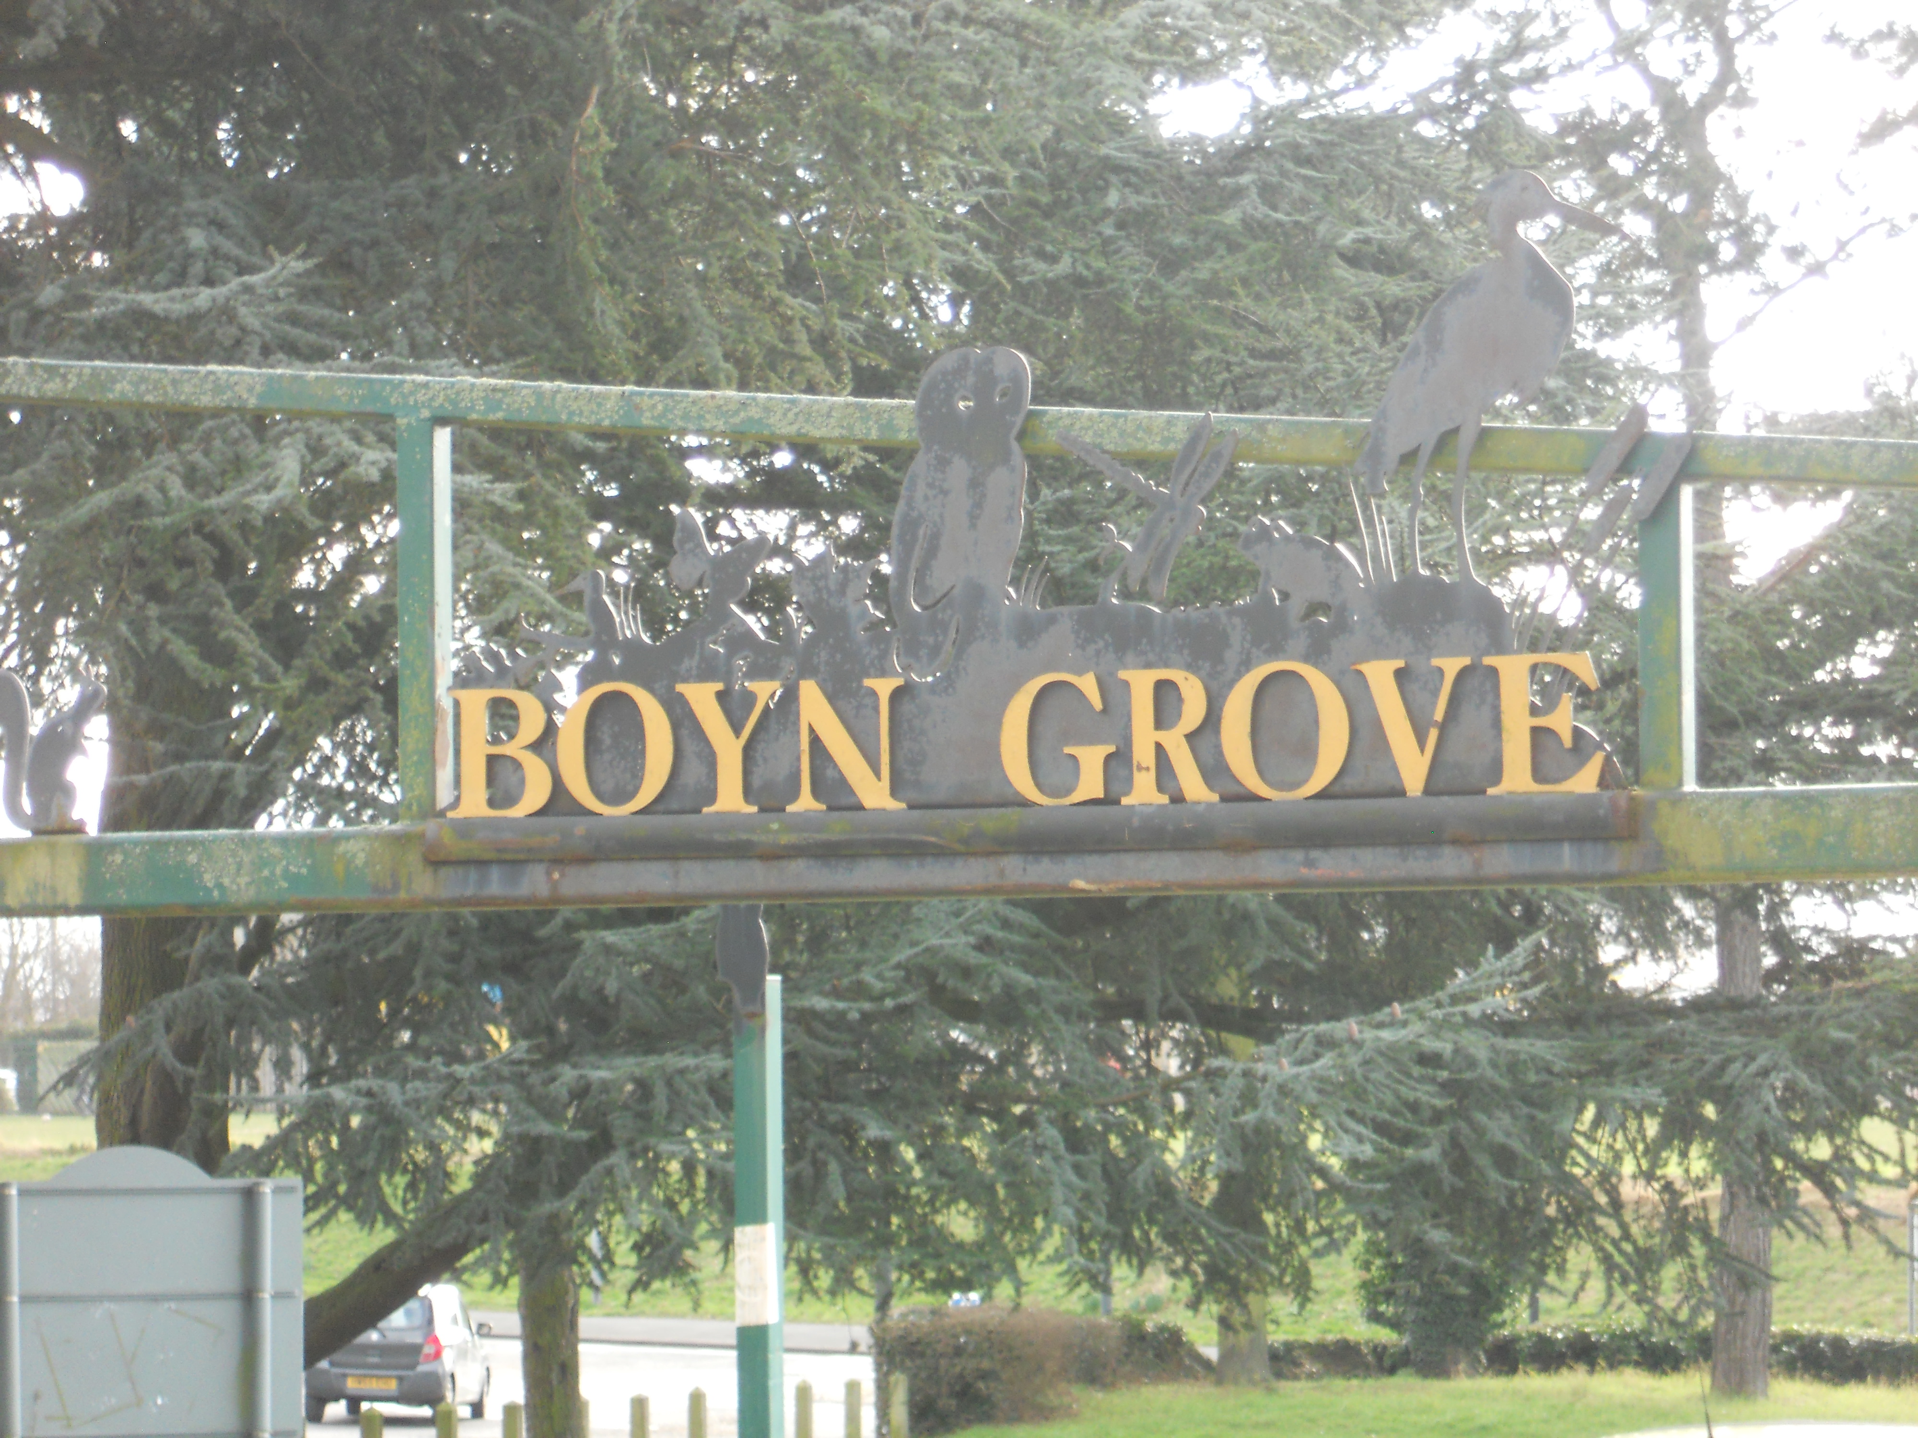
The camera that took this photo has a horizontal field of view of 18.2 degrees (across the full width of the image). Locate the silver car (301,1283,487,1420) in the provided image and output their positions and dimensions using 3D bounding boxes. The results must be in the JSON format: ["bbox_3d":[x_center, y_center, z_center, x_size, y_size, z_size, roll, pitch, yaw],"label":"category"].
[{"bbox_3d":[-6.040,6.850,64.900,1.630,1.520,3.650,0,-5,4],"label":"silver car"}]

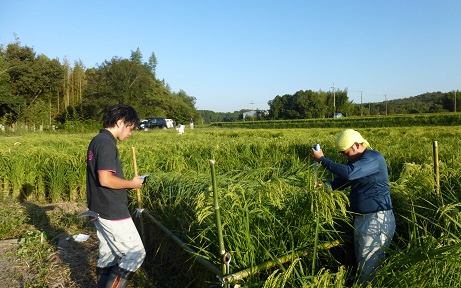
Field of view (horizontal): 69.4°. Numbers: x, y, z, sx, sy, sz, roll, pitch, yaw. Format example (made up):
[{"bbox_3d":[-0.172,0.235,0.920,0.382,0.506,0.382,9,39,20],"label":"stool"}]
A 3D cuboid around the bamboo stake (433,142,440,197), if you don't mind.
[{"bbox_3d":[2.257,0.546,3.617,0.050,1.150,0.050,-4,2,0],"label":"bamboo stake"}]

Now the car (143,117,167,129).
[{"bbox_3d":[-12.486,-3.260,54.000,4.400,1.800,1.720,-4,5,-21],"label":"car"}]

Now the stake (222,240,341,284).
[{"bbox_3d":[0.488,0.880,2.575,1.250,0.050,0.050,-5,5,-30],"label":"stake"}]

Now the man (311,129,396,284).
[{"bbox_3d":[1.084,0.695,2.865,0.660,1.640,0.500,-3,5,-10],"label":"man"}]

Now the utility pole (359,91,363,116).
[{"bbox_3d":[48.988,-14.976,125.377,1.300,9.500,0.350,-2,5,0],"label":"utility pole"}]

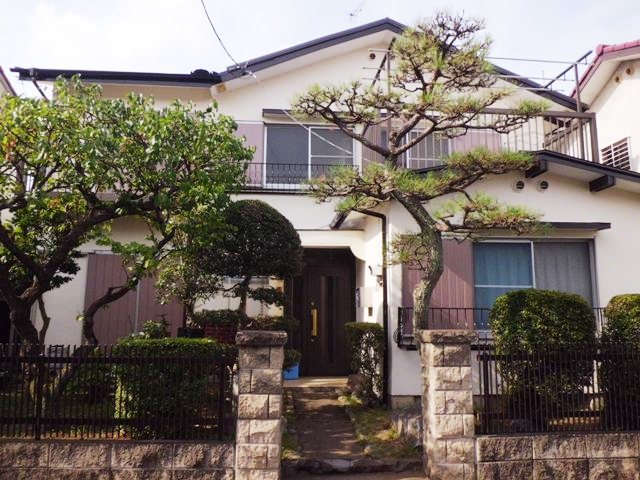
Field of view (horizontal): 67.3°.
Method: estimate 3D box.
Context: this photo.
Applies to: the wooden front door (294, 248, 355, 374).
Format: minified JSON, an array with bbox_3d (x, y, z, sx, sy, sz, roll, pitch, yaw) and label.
[{"bbox_3d":[0.066,1.302,8.679,1.159,2.258,0.100,1,-8,-4],"label":"wooden front door"}]

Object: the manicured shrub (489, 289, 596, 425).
[{"bbox_3d":[2.175,1.111,4.715,1.080,1.280,1.020,1,-8,-4],"label":"manicured shrub"}]

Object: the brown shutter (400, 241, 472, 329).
[{"bbox_3d":[1.614,0.598,6.558,1.003,1.252,0.100,1,-8,-4],"label":"brown shutter"}]

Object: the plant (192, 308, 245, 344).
[{"bbox_3d":[-1.415,1.251,6.755,0.760,0.580,0.480,1,-8,-4],"label":"plant"}]

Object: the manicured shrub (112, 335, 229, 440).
[{"bbox_3d":[-1.453,1.466,4.856,1.010,0.864,0.800,1,-8,-4],"label":"manicured shrub"}]

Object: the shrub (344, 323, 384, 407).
[{"bbox_3d":[0.626,1.713,6.713,0.561,1.092,0.550,1,-8,-4],"label":"shrub"}]

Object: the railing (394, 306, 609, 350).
[{"bbox_3d":[2.367,1.134,6.215,2.780,0.530,0.280,1,-8,-4],"label":"railing"}]

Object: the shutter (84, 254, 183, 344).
[{"bbox_3d":[-3.288,1.103,8.522,1.719,1.698,0.100,1,-8,-4],"label":"shutter"}]

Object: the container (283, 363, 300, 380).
[{"bbox_3d":[-0.512,2.242,8.153,0.360,0.290,0.300,1,-8,-4],"label":"container"}]

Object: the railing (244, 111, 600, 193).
[{"bbox_3d":[1.608,-1.528,8.641,6.200,1.350,1.400,1,-8,-4],"label":"railing"}]

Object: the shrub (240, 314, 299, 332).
[{"bbox_3d":[-0.703,1.190,6.768,0.827,0.308,0.700,1,-8,-4],"label":"shrub"}]

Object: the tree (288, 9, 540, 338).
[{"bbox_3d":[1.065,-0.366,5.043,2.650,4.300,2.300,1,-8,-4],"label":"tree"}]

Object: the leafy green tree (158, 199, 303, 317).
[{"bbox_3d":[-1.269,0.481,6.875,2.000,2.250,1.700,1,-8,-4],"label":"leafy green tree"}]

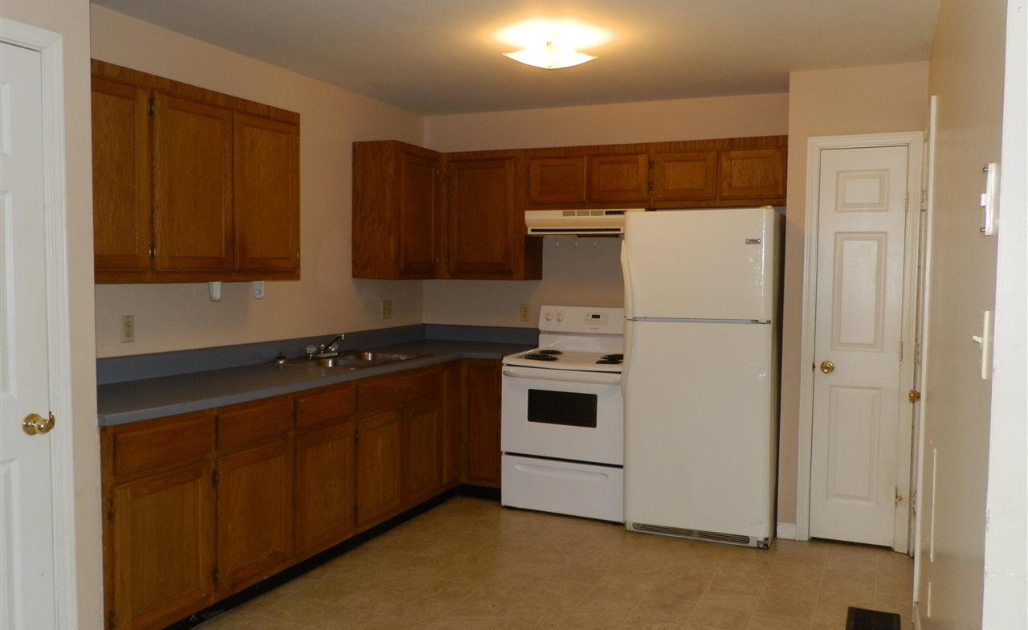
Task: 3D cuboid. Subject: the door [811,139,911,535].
[{"bbox_3d":[1.758,0.164,4.251,0.405,2.020,0.045,2,3,24],"label":"door"}]

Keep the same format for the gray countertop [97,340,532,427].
[{"bbox_3d":[-0.835,0.274,4.125,0.920,0.045,3.060,2,3,24],"label":"gray countertop"}]

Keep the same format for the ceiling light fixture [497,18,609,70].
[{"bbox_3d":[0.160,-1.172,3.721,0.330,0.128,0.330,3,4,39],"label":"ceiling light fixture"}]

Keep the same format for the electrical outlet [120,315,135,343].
[{"bbox_3d":[-1.620,0.060,3.491,0.010,0.116,0.072,2,3,24],"label":"electrical outlet"}]

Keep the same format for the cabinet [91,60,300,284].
[{"bbox_3d":[-1.445,-0.535,3.457,0.320,0.790,1.350,2,3,24],"label":"cabinet"}]

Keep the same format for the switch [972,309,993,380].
[{"bbox_3d":[0.757,0.048,1.351,0.024,0.114,0.072,2,3,24],"label":"switch"}]

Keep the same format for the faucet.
[{"bbox_3d":[-0.963,0.162,4.476,0.210,0.140,0.200,2,3,24],"label":"faucet"}]

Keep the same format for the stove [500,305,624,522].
[{"bbox_3d":[0.412,0.555,4.874,0.760,1.175,0.670,2,3,24],"label":"stove"}]

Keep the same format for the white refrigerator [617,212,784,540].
[{"bbox_3d":[1.064,0.309,4.514,0.755,1.712,0.740,2,3,24],"label":"white refrigerator"}]

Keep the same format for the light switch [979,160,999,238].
[{"bbox_3d":[0.742,-0.184,1.303,0.026,0.116,0.072,2,3,24],"label":"light switch"}]

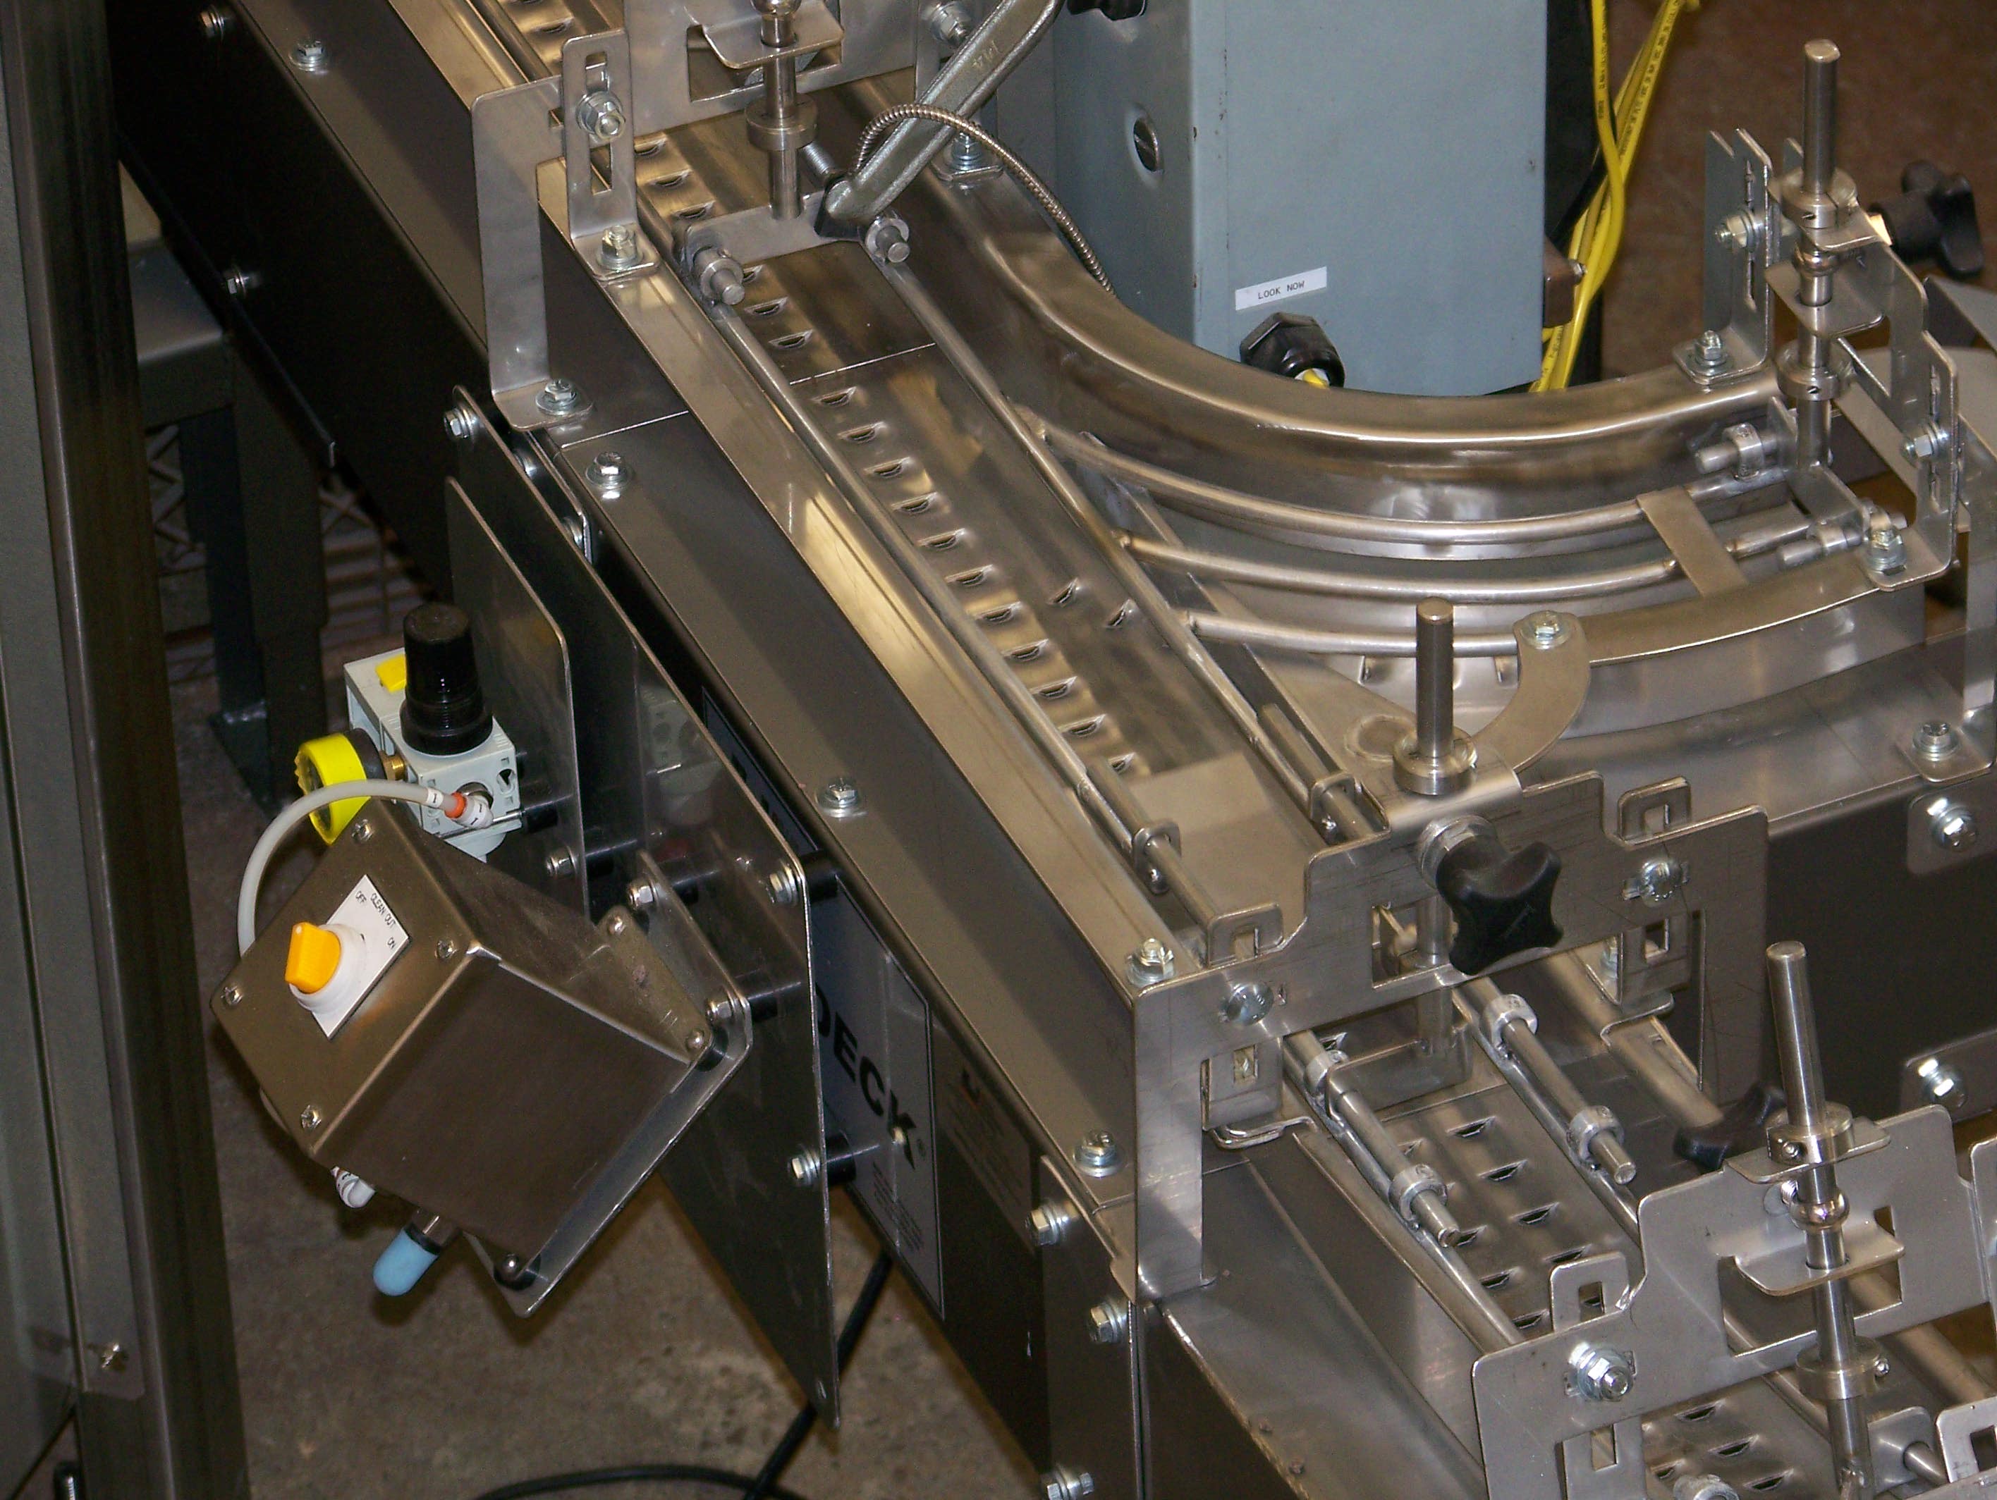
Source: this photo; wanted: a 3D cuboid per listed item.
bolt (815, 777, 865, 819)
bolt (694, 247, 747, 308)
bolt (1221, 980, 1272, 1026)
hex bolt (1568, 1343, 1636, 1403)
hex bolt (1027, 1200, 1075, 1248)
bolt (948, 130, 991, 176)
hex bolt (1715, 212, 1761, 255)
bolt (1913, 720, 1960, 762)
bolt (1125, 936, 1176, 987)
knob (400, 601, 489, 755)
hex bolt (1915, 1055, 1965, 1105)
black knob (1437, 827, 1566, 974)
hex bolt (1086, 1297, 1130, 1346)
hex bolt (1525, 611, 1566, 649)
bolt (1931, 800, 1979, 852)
[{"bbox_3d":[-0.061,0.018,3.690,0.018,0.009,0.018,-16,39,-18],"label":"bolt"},{"bbox_3d":[-0.110,-0.187,3.765,0.018,0.018,0.024,-16,39,-18],"label":"bolt"},{"bbox_3d":[0.090,0.090,3.326,0.017,0.017,0.007,-16,40,-18],"label":"bolt"},{"bbox_3d":[0.204,0.212,3.169,0.018,0.018,0.011,-16,40,-18],"label":"hex bolt"},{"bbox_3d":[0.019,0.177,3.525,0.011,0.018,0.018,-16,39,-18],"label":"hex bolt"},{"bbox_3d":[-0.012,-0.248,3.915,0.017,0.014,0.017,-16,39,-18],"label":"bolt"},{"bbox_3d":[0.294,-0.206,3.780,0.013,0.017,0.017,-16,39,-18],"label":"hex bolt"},{"bbox_3d":[0.359,-0.005,3.625,0.018,0.008,0.018,-16,40,-18],"label":"bolt"},{"bbox_3d":[0.054,0.073,3.357,0.017,0.015,0.017,-16,39,-18],"label":"bolt"},{"bbox_3d":[-0.222,-0.030,3.780,0.037,0.053,0.037,-1,37,1],"label":"knob"},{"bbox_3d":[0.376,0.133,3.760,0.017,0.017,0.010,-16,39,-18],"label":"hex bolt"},{"bbox_3d":[0.171,0.053,3.246,0.044,0.045,0.032,-16,39,-18],"label":"black knob"},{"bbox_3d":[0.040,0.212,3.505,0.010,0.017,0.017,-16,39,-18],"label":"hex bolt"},{"bbox_3d":[0.203,-0.045,3.507,0.017,0.009,0.017,-16,39,-18],"label":"hex bolt"},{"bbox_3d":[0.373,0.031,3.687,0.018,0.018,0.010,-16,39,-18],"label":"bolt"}]

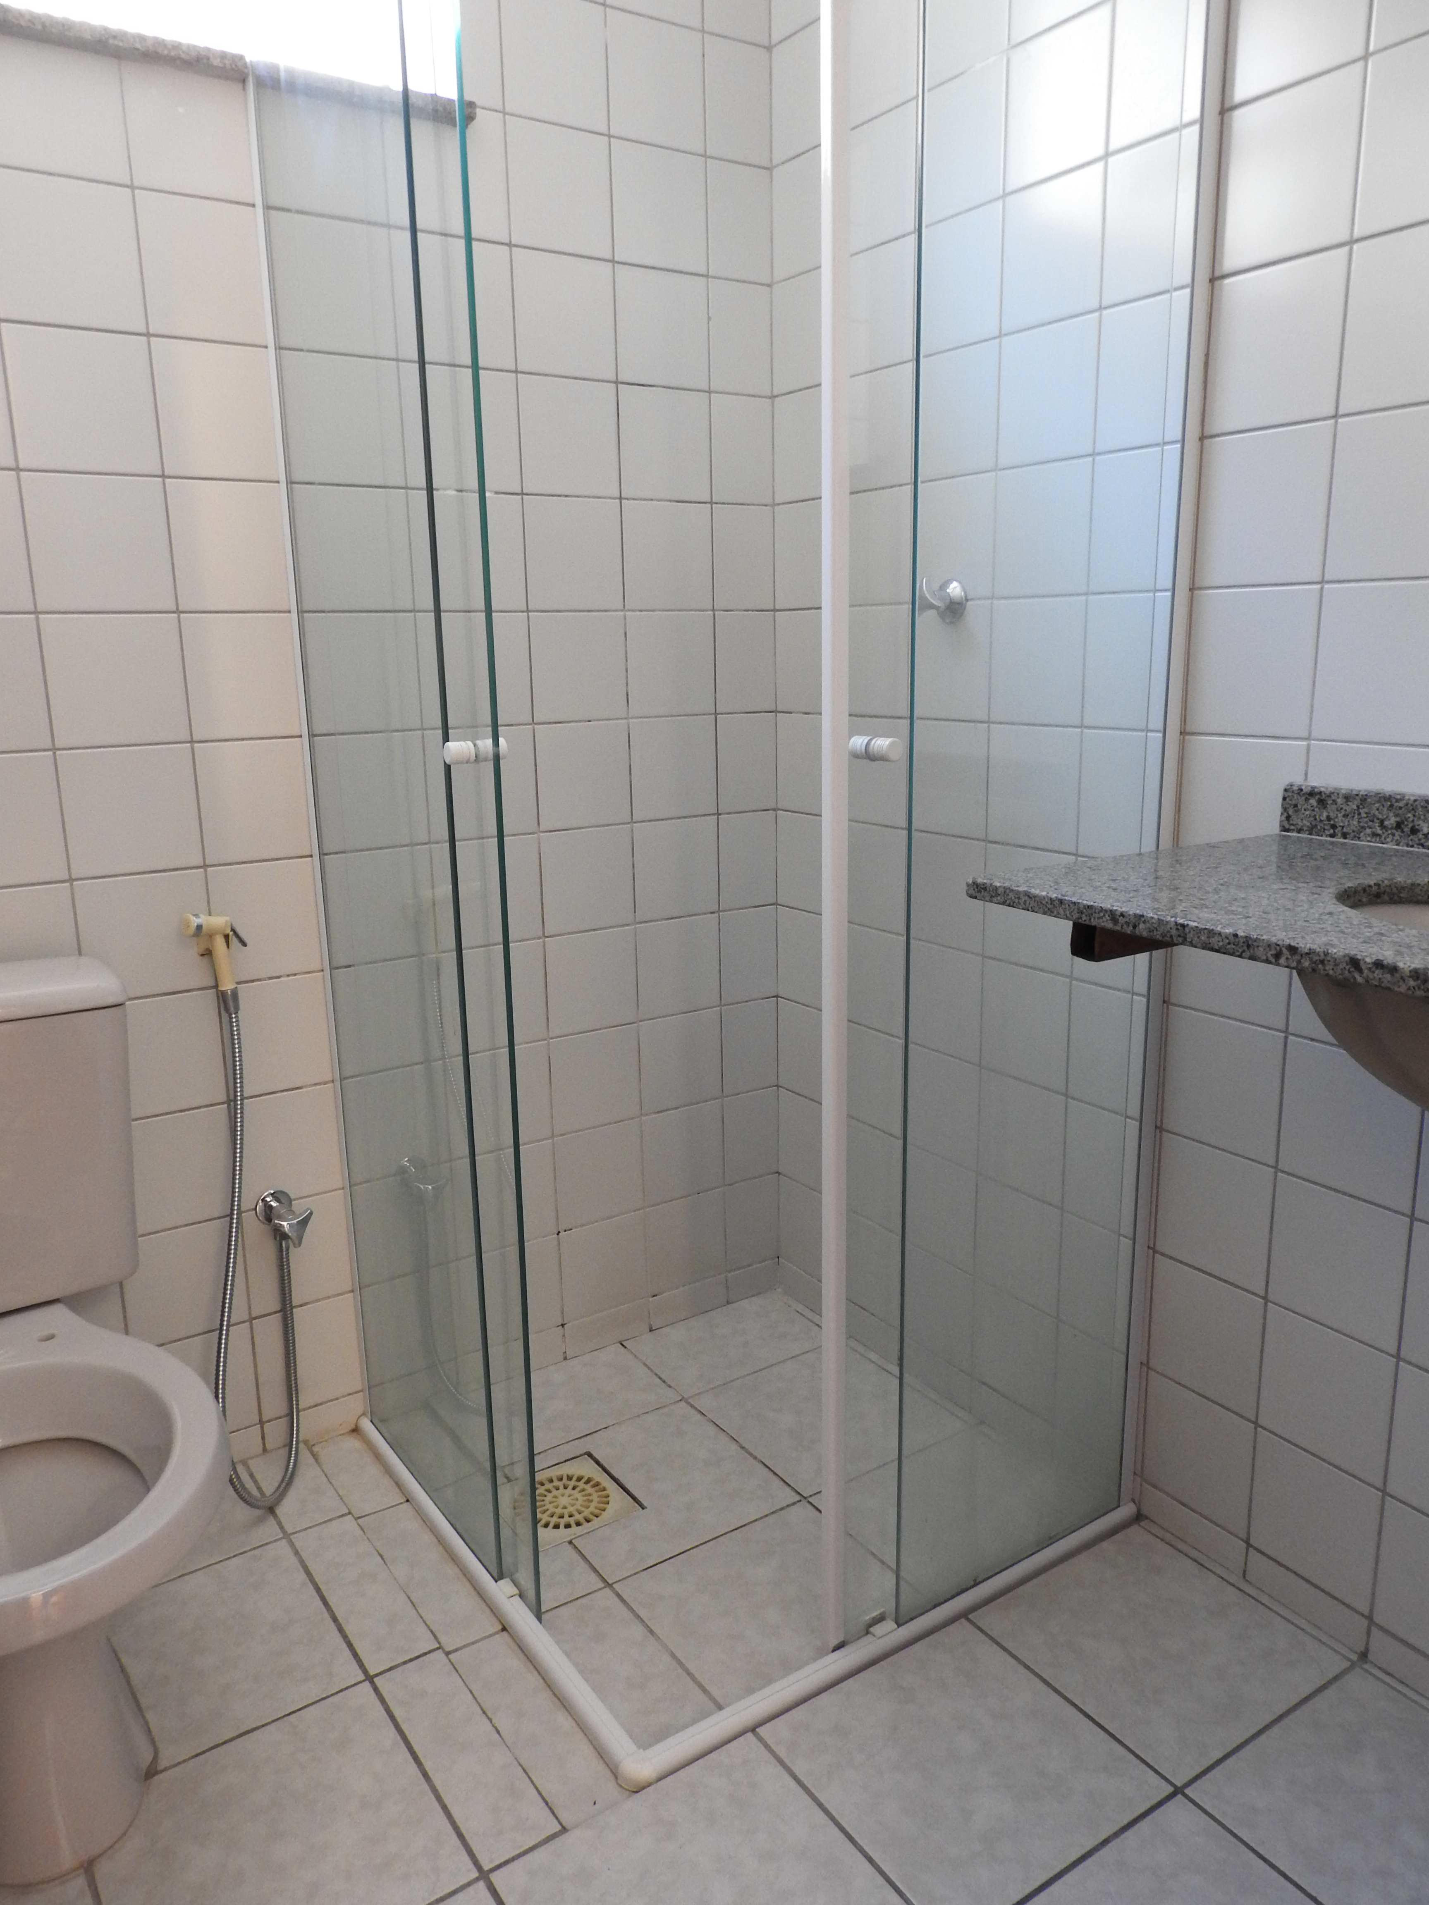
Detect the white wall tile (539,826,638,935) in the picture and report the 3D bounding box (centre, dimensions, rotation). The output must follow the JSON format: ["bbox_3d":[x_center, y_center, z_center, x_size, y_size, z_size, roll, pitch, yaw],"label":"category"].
[{"bbox_3d":[-0.189,-0.107,1.970,0.152,0.152,0.010,-9,15,-32],"label":"white wall tile"}]

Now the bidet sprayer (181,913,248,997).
[{"bbox_3d":[-0.634,0.004,1.680,0.034,0.110,0.076,-15,-6,35],"label":"bidet sprayer"}]

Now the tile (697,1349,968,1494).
[{"bbox_3d":[0.172,0.695,1.989,0.307,0.010,0.297,-9,15,-32],"label":"tile"}]

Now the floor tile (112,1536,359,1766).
[{"bbox_3d":[-0.589,0.795,1.506,0.286,0.010,0.291,-10,16,-32],"label":"floor tile"}]

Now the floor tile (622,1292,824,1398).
[{"bbox_3d":[0.024,0.643,2.168,0.294,0.009,0.195,-9,15,-32],"label":"floor tile"}]

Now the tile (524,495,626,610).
[{"bbox_3d":[-0.198,-0.560,1.865,0.152,0.152,0.010,-9,15,-32],"label":"tile"}]

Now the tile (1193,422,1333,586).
[{"bbox_3d":[0.570,-0.461,1.369,0.009,0.154,0.151,-9,15,-32],"label":"tile"}]

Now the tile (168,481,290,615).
[{"bbox_3d":[-0.586,-0.496,1.618,0.152,0.152,0.010,-9,15,-32],"label":"tile"}]

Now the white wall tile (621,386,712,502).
[{"bbox_3d":[-0.074,-0.749,1.952,0.154,0.156,0.010,-9,15,-32],"label":"white wall tile"}]

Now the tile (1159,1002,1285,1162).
[{"bbox_3d":[0.586,0.152,1.523,0.010,0.156,0.154,-9,15,-32],"label":"tile"}]

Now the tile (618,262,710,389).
[{"bbox_3d":[-0.075,-0.894,1.896,0.153,0.154,0.009,-9,15,-32],"label":"tile"}]

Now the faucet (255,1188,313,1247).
[{"bbox_3d":[-0.572,0.355,1.759,0.057,0.058,0.080,-9,15,-32],"label":"faucet"}]

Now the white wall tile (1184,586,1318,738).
[{"bbox_3d":[0.566,-0.305,1.387,0.010,0.152,0.149,-9,15,-32],"label":"white wall tile"}]

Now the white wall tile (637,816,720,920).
[{"bbox_3d":[-0.060,-0.129,2.073,0.153,0.154,0.009,-9,15,-32],"label":"white wall tile"}]

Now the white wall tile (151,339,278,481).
[{"bbox_3d":[-0.596,-0.655,1.605,0.153,0.154,0.009,-9,15,-32],"label":"white wall tile"}]

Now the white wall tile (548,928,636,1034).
[{"bbox_3d":[-0.186,0.044,2.005,0.152,0.152,0.010,-9,15,-32],"label":"white wall tile"}]

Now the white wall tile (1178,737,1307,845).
[{"bbox_3d":[0.569,-0.154,1.422,0.010,0.152,0.149,-9,15,-32],"label":"white wall tile"}]

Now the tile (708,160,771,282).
[{"bbox_3d":[0.035,-1.077,1.953,0.113,0.156,0.010,-9,15,-32],"label":"tile"}]

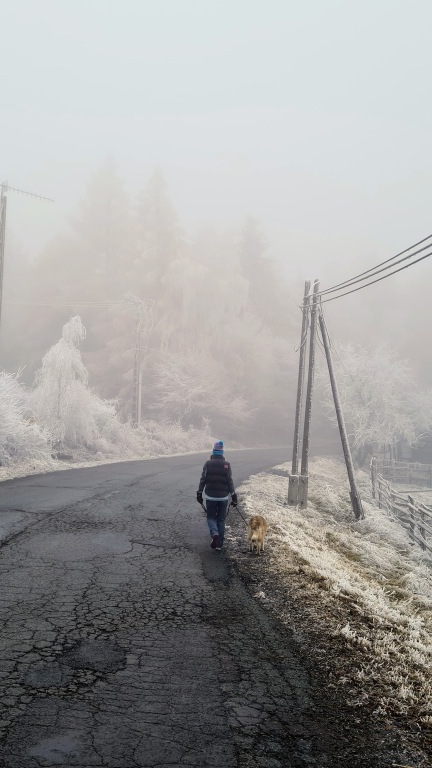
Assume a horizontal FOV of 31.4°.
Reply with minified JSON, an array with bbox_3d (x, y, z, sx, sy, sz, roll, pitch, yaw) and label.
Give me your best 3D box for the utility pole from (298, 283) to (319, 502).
[{"bbox_3d":[2.588,0.236,21.050,0.250,6.293,0.250,4,-5,0],"label":"utility pole"}]

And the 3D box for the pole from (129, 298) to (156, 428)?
[{"bbox_3d":[-4.456,-1.148,46.353,1.200,8.604,0.600,0,-5,0],"label":"pole"}]

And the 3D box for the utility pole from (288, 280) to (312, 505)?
[{"bbox_3d":[2.351,0.219,21.250,0.250,6.203,0.250,4,-5,0],"label":"utility pole"}]

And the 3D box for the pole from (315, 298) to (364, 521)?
[{"bbox_3d":[3.277,0.688,20.650,0.240,5.936,0.240,-9,-9,-1],"label":"pole"}]

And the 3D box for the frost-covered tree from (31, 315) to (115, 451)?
[{"bbox_3d":[-7.090,-0.073,38.272,3.900,6.641,3.900,1,-5,-10],"label":"frost-covered tree"}]

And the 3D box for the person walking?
[{"bbox_3d":[0.020,1.759,12.170,0.640,1.710,0.500,0,-5,0],"label":"person walking"}]

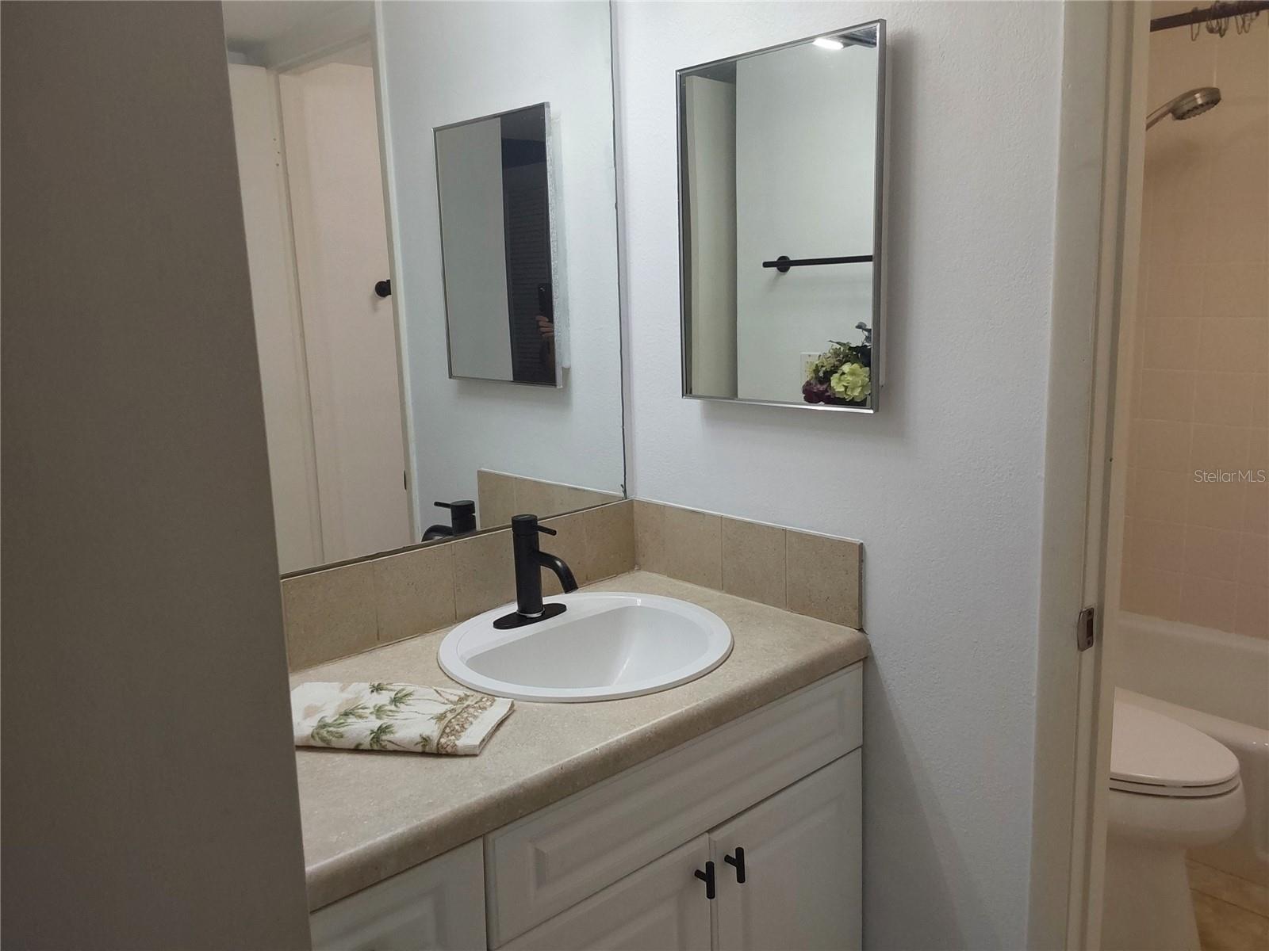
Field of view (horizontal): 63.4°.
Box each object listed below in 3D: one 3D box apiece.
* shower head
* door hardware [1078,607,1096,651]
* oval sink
[{"bbox_3d":[1.358,-0.917,2.589,0.110,0.070,0.230,-11,-2,-42],"label":"shower head"},{"bbox_3d":[0.625,0.214,1.423,0.043,0.057,0.009,-11,14,-42],"label":"door hardware"},{"bbox_3d":[-0.078,0.348,1.697,0.485,0.165,0.468,-11,14,-42],"label":"oval sink"}]

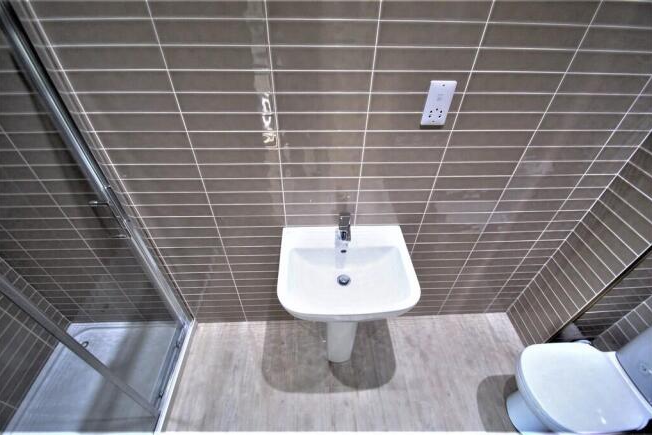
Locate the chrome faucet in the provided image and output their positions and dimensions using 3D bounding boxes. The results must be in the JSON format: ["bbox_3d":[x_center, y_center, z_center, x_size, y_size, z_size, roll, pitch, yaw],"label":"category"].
[{"bbox_3d":[0.083,0.064,1.177,0.047,0.128,0.114,-1,40,-3],"label":"chrome faucet"}]

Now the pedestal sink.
[{"bbox_3d":[0.079,0.509,1.387,0.551,0.826,0.457,-1,40,-3],"label":"pedestal sink"}]

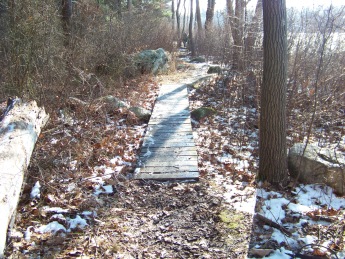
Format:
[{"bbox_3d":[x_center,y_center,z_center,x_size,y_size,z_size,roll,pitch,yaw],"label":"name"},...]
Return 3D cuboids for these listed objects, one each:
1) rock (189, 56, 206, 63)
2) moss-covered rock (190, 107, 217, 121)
[{"bbox_3d":[0.940,-2.590,13.400,0.640,0.220,0.500,0,16,0],"label":"rock"},{"bbox_3d":[0.555,-0.280,6.400,0.460,0.230,0.400,0,16,0],"label":"moss-covered rock"}]

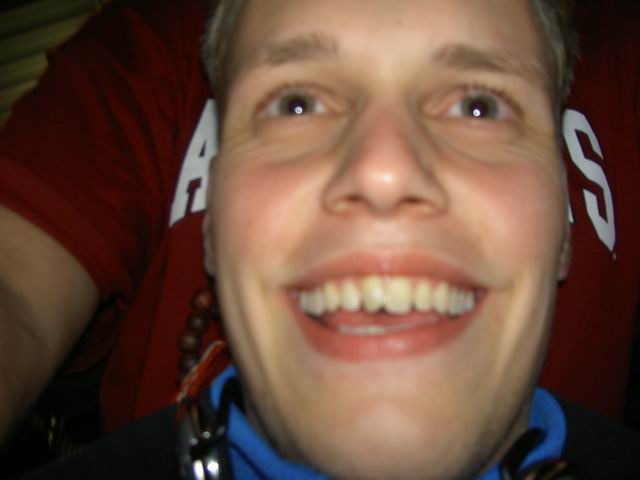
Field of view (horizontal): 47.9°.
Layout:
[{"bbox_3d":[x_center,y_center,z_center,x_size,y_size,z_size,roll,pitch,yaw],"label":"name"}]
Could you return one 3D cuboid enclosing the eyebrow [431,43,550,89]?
[{"bbox_3d":[0.058,-0.059,0.245,0.041,0.015,0.012,5,-15,-9],"label":"eyebrow"}]

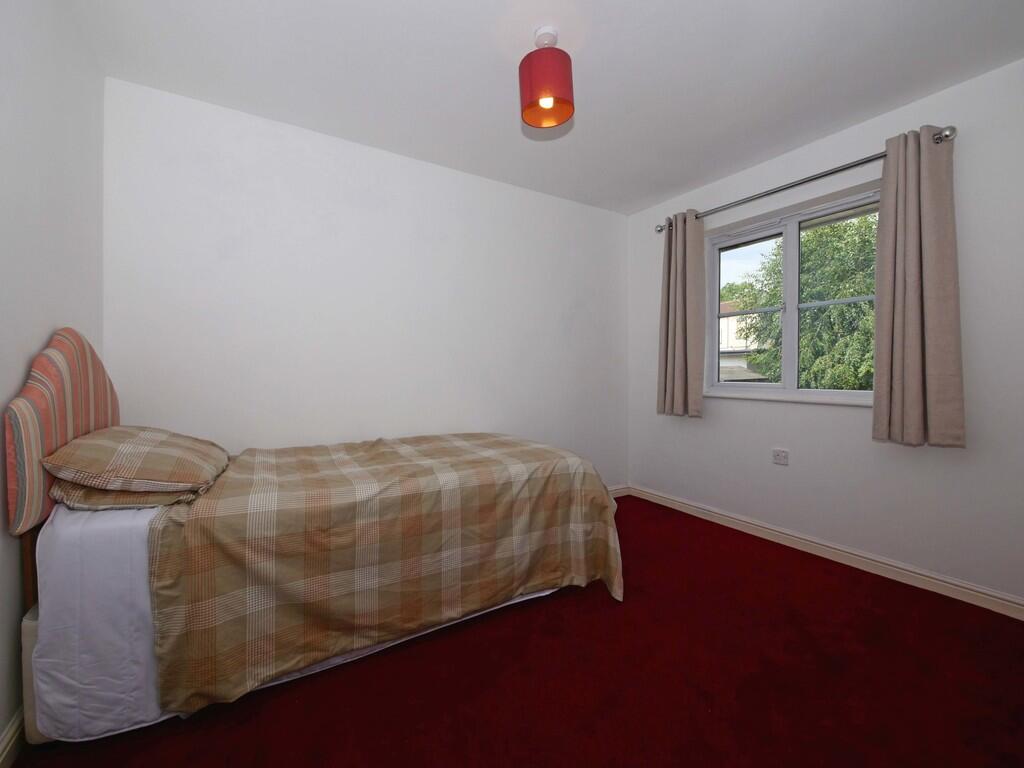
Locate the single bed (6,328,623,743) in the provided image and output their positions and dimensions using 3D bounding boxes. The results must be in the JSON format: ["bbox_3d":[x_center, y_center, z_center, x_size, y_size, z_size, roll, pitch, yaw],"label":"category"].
[{"bbox_3d":[-0.690,0.404,1.925,2.000,1.210,0.960,-1,2,-32],"label":"single bed"}]

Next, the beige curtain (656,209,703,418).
[{"bbox_3d":[1.223,-0.499,3.026,0.120,1.460,0.370,-1,2,-32],"label":"beige curtain"}]

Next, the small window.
[{"bbox_3d":[1.701,-0.477,2.558,0.130,1.150,1.170,-1,2,-32],"label":"small window"}]

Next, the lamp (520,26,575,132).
[{"bbox_3d":[0.140,-1.226,1.635,0.210,0.313,0.210,0,2,0],"label":"lamp"}]

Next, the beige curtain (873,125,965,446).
[{"bbox_3d":[1.902,-0.449,1.930,0.120,1.460,0.330,-1,2,-32],"label":"beige curtain"}]

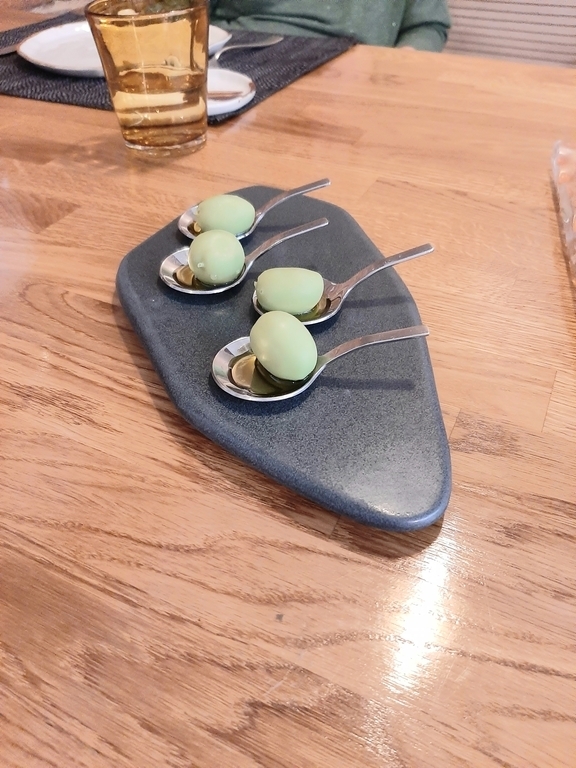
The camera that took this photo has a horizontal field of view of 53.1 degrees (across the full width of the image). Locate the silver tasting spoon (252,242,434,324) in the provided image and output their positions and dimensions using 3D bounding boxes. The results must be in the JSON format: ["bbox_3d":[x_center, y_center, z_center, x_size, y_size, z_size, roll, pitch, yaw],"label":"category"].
[{"bbox_3d":[0.027,-0.050,0.280,0.089,0.024,0.046,-9,44,-9],"label":"silver tasting spoon"}]

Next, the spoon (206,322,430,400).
[{"bbox_3d":[0.013,-0.013,0.240,0.089,0.024,0.046,-1,43,0],"label":"spoon"}]

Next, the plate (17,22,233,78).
[{"bbox_3d":[-0.186,-0.384,0.664,0.236,0.021,0.236,0,43,0],"label":"plate"}]

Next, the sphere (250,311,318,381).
[{"bbox_3d":[-0.002,-0.015,0.239,0.030,0.027,0.024,33,52,30],"label":"sphere"}]

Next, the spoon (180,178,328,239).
[{"bbox_3d":[-0.020,-0.101,0.335,0.089,0.024,0.046,-9,44,-9],"label":"spoon"}]

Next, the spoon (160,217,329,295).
[{"bbox_3d":[-0.022,-0.068,0.299,0.089,0.024,0.046,-10,44,-10],"label":"spoon"}]

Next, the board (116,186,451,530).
[{"bbox_3d":[-0.009,-0.036,0.295,0.148,0.018,0.280,-12,44,-12],"label":"board"}]

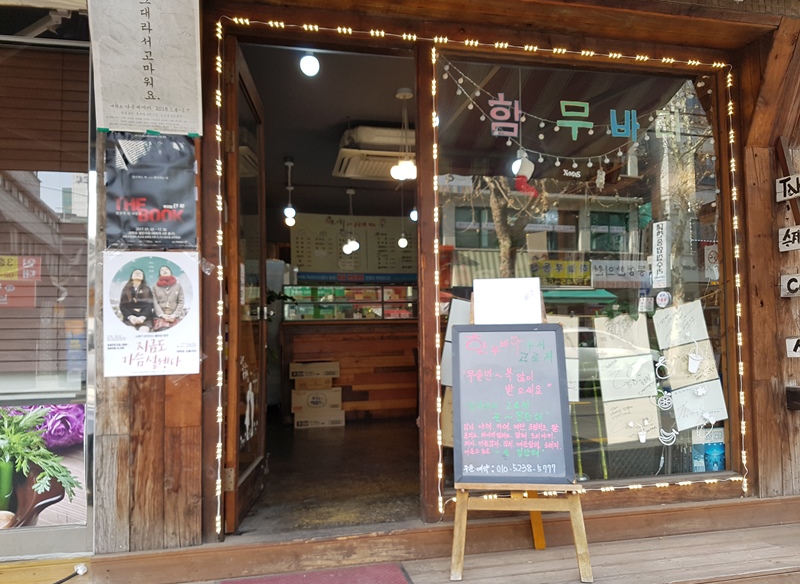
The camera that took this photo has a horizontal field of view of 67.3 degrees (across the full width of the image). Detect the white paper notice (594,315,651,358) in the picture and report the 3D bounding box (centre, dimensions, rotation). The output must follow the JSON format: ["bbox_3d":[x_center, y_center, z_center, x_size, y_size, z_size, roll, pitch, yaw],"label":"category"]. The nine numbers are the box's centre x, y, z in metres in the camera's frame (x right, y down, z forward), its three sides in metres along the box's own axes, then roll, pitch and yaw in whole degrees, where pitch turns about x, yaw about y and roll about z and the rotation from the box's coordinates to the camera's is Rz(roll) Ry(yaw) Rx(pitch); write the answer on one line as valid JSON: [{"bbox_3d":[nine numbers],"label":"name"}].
[{"bbox_3d":[1.167,0.231,3.141,0.297,0.210,0.010,-5,-2,-12],"label":"white paper notice"}]

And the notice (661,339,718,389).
[{"bbox_3d":[1.560,0.392,3.218,0.297,0.210,0.010,-11,0,-12],"label":"notice"}]

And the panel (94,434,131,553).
[{"bbox_3d":[-1.212,0.852,2.545,0.136,0.493,0.025,0,-2,-12],"label":"panel"}]

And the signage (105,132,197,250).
[{"bbox_3d":[-1.077,-0.438,2.613,0.371,0.514,0.008,0,-2,-12],"label":"signage"}]

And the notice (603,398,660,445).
[{"bbox_3d":[1.211,0.672,3.138,0.300,0.212,0.008,-4,-1,-12],"label":"notice"}]

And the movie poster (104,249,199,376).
[{"bbox_3d":[-1.064,0.093,2.582,0.383,0.529,0.010,-1,-3,-12],"label":"movie poster"}]

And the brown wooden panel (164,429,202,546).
[{"bbox_3d":[-0.935,0.841,2.603,0.154,0.516,0.025,0,-2,-12],"label":"brown wooden panel"}]

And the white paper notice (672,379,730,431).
[{"bbox_3d":[1.608,0.609,3.223,0.300,0.212,0.008,-12,0,-12],"label":"white paper notice"}]

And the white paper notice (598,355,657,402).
[{"bbox_3d":[1.191,0.450,3.143,0.300,0.212,0.008,-5,-1,-12],"label":"white paper notice"}]

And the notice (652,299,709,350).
[{"bbox_3d":[1.505,0.178,3.217,0.297,0.210,0.010,-12,0,-12],"label":"notice"}]

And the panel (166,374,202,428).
[{"bbox_3d":[-0.941,0.469,2.617,0.152,0.232,0.025,0,-2,-12],"label":"panel"}]

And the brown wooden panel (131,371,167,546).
[{"bbox_3d":[-1.068,0.725,2.550,0.140,0.725,0.025,0,-3,-12],"label":"brown wooden panel"}]

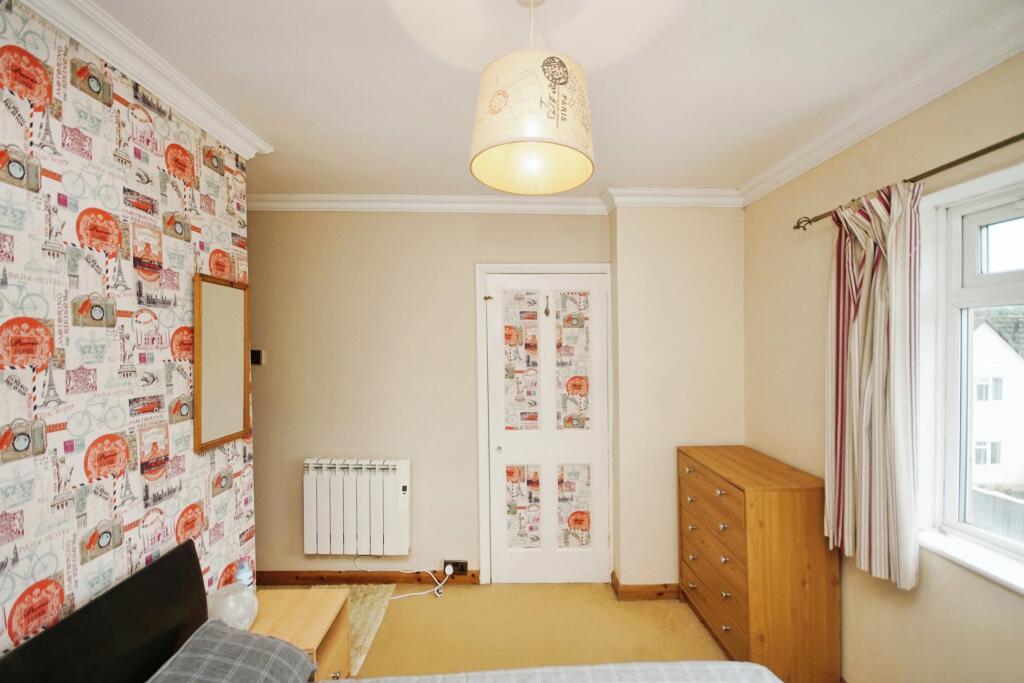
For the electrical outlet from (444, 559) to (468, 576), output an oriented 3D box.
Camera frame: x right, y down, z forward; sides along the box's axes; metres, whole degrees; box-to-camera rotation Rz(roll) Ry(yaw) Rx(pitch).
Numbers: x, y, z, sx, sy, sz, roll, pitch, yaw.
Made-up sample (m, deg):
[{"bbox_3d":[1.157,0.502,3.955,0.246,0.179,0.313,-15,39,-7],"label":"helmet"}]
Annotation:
[{"bbox_3d":[-0.351,1.436,2.690,0.147,0.090,0.020,0,0,-1],"label":"electrical outlet"}]

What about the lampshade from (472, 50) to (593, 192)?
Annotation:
[{"bbox_3d":[0.051,-0.527,1.052,0.305,0.213,0.305,0,0,-1],"label":"lampshade"}]

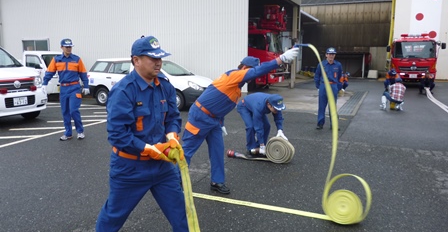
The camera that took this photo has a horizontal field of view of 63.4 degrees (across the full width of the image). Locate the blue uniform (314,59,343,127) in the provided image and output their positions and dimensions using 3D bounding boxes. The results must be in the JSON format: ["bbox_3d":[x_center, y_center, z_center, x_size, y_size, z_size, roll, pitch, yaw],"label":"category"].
[{"bbox_3d":[2.191,-0.483,7.560,0.530,1.400,0.320,1,9,9],"label":"blue uniform"}]

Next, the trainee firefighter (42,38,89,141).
[{"bbox_3d":[-2.809,-0.472,6.503,0.720,1.760,0.420,-2,9,-14],"label":"trainee firefighter"}]

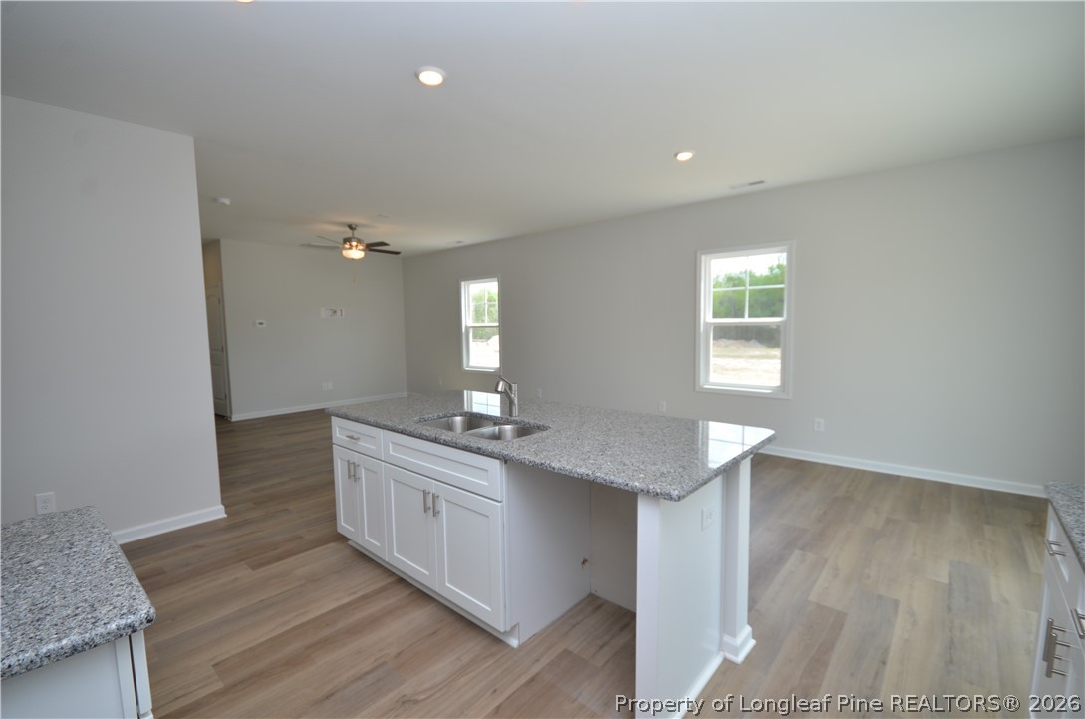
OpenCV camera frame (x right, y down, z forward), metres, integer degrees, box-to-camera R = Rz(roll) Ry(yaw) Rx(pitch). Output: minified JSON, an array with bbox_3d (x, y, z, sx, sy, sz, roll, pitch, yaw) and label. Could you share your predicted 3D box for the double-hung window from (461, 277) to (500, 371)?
[{"bbox_3d":[-1.023,-0.571,7.678,0.950,1.550,0.120,3,6,40],"label":"double-hung window"}]

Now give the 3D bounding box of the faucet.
[{"bbox_3d":[-0.208,0.212,2.547,0.055,0.240,0.185,3,6,40],"label":"faucet"}]

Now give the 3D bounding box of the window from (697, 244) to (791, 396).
[{"bbox_3d":[2.196,-0.412,4.947,0.950,1.550,0.120,3,6,40],"label":"window"}]

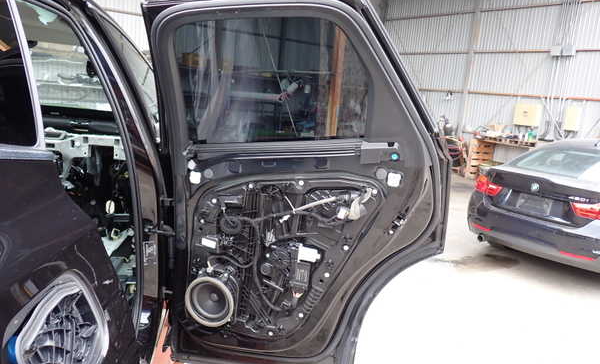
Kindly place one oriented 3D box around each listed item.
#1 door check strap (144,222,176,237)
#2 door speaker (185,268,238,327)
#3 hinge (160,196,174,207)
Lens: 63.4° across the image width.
[{"bbox_3d":[-0.472,0.162,1.645,0.112,0.040,0.036,7,14,14],"label":"door check strap"},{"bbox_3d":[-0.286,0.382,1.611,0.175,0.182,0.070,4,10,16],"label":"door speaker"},{"bbox_3d":[-0.459,0.068,1.680,0.048,0.040,0.045,4,10,16],"label":"hinge"}]

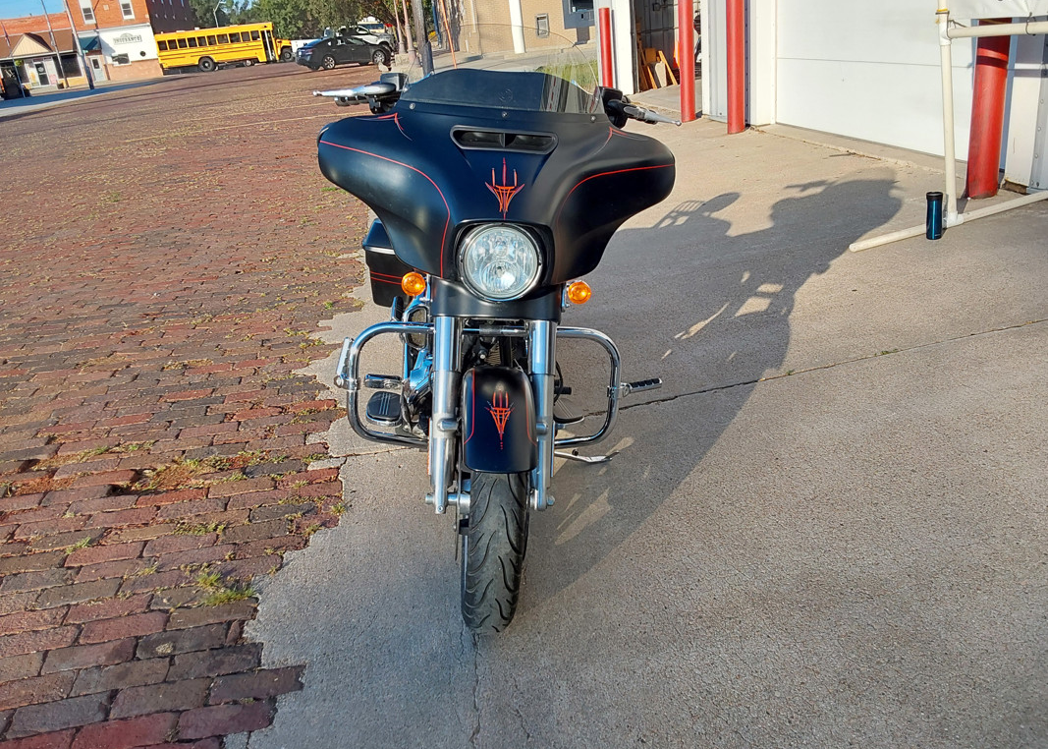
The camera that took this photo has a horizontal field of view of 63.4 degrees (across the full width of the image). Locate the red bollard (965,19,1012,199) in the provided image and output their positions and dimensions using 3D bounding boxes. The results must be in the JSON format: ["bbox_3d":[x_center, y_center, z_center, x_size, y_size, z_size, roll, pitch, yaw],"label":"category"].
[{"bbox_3d":[2.753,-1.731,4.960,0.170,1.360,0.170,-9,23,-7],"label":"red bollard"}]

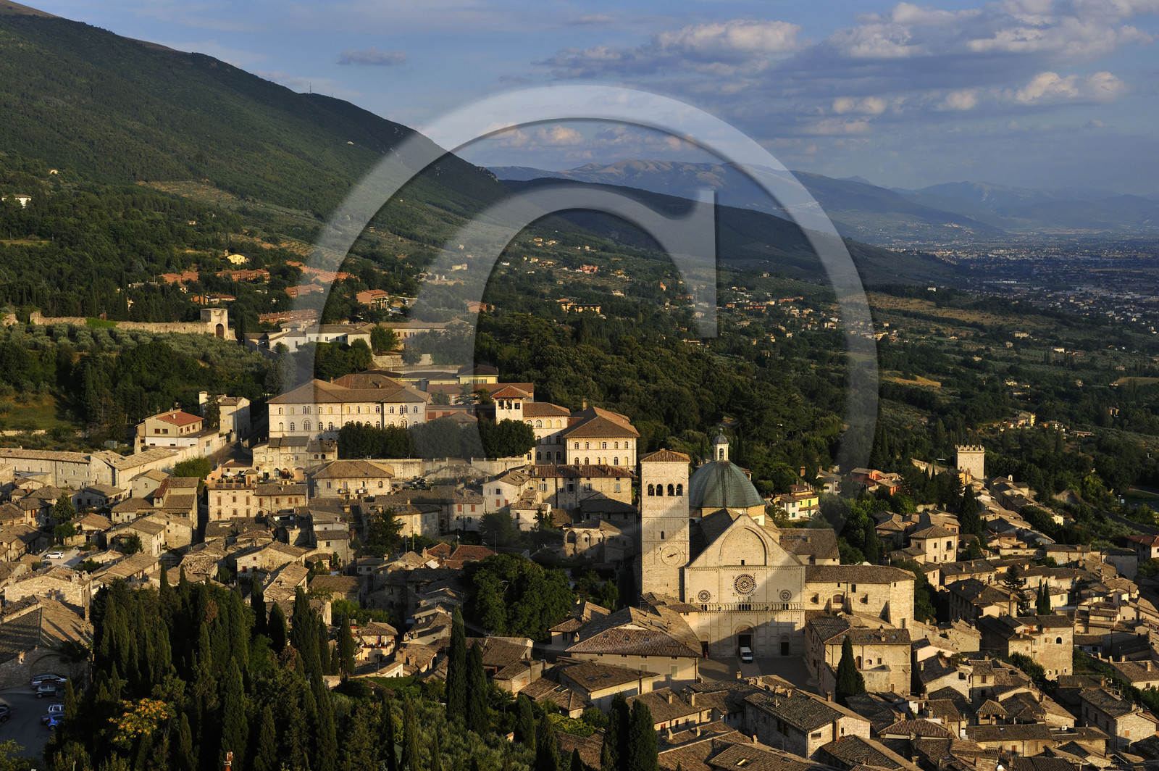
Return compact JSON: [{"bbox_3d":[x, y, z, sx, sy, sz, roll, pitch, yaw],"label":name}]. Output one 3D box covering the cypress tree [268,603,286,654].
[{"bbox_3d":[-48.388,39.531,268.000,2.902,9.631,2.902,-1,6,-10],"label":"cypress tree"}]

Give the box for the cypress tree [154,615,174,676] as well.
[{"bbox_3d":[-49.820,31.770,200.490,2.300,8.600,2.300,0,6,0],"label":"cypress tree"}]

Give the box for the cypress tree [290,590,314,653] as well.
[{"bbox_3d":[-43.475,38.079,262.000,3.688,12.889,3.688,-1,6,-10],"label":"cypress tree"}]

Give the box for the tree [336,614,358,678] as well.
[{"bbox_3d":[-38.530,43.339,278.000,3.462,10.461,3.462,-1,6,-8],"label":"tree"}]

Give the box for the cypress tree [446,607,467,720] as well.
[{"bbox_3d":[-17.530,39.710,238.930,3.100,16.400,3.100,0,6,0],"label":"cypress tree"}]

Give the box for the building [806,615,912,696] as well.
[{"bbox_3d":[53.300,50.990,317.450,16.800,11.400,18.200,0,6,0],"label":"building"}]

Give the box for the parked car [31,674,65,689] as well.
[{"bbox_3d":[-64.810,36.260,205.000,4.400,1.500,1.780,-2,7,-18],"label":"parked car"}]

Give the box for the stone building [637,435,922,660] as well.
[{"bbox_3d":[40.060,31.770,369.330,56.800,43.000,55.000,0,6,-2],"label":"stone building"}]

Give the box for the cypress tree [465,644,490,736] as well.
[{"bbox_3d":[-14.983,44.475,246.000,3.463,14.468,3.463,-1,6,-4],"label":"cypress tree"}]

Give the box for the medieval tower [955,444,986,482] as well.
[{"bbox_3d":[152.010,30.910,650.030,10.200,14.800,8.800,1,7,6],"label":"medieval tower"}]

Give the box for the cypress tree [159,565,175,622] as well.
[{"bbox_3d":[-55.370,28.780,224.540,2.200,9.600,2.200,0,6,0],"label":"cypress tree"}]

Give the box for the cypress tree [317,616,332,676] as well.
[{"bbox_3d":[-41.684,42.641,274.000,2.522,10.158,2.522,-1,6,-9],"label":"cypress tree"}]

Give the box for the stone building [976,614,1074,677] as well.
[{"bbox_3d":[97.587,56.303,366.619,16.500,12.200,14.000,-1,6,-6],"label":"stone building"}]

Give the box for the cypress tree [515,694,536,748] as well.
[{"bbox_3d":[-7.710,47.680,237.450,2.900,7.900,2.900,0,6,0],"label":"cypress tree"}]

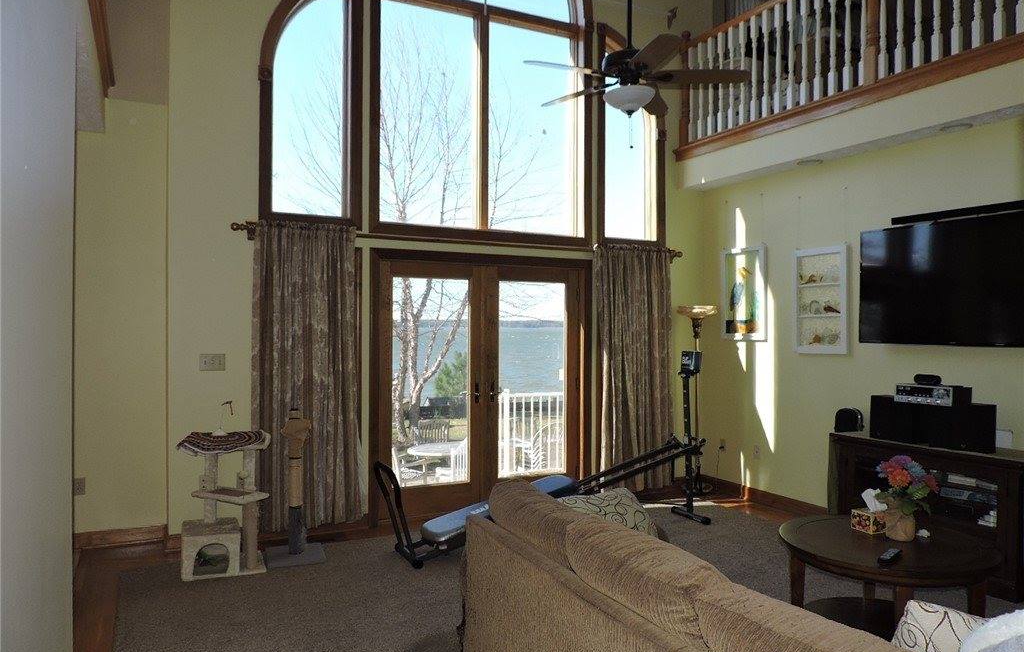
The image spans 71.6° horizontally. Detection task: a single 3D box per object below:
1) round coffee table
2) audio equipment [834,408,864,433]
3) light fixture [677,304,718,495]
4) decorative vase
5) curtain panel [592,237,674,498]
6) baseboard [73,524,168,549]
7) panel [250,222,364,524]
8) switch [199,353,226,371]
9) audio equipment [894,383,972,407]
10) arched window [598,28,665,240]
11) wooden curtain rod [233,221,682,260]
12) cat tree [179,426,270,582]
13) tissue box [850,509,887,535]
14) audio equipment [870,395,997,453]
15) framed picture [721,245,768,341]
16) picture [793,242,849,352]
[{"bbox_3d":[1.780,1.284,3.419,0.951,0.495,0.951,0,0,0],"label":"round coffee table"},{"bbox_3d":[2.388,0.675,5.054,0.180,0.165,0.110,0,0,45],"label":"audio equipment"},{"bbox_3d":[1.736,0.690,6.644,0.360,1.750,0.360,0,0,0],"label":"light fixture"},{"bbox_3d":[1.896,0.961,3.464,0.130,0.152,0.130,0,0,-27],"label":"decorative vase"},{"bbox_3d":[1.117,0.362,6.451,0.770,2.160,0.130,0,0,-26],"label":"curtain panel"},{"bbox_3d":[-2.671,1.451,4.878,0.540,0.107,0.020,0,0,-27],"label":"baseboard"},{"bbox_3d":[-1.481,0.351,5.178,0.750,2.160,0.130,0,0,-26],"label":"panel"},{"bbox_3d":[-2.097,0.257,4.981,0.163,0.115,0.014,0,0,-26],"label":"switch"},{"bbox_3d":[2.746,0.446,4.643,0.210,0.118,0.400,0,0,-26],"label":"audio equipment"},{"bbox_3d":[1.089,-1.708,6.470,0.745,1.940,0.110,0,0,-27],"label":"arched window"},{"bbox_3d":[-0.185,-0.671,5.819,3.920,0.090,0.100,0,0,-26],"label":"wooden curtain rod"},{"bbox_3d":[-1.815,1.084,4.467,0.530,0.850,0.460,0,0,-27],"label":"cat tree"},{"bbox_3d":[1.855,0.990,3.629,0.210,0.095,0.115,0,0,-27],"label":"tissue box"},{"bbox_3d":[2.724,0.621,4.608,0.700,0.275,0.240,0,0,45],"label":"audio equipment"},{"bbox_3d":[2.099,-0.287,6.446,0.035,0.844,0.503,0,0,-26],"label":"framed picture"},{"bbox_3d":[2.472,-0.201,5.684,0.035,0.839,0.469,0,0,-26],"label":"picture"}]

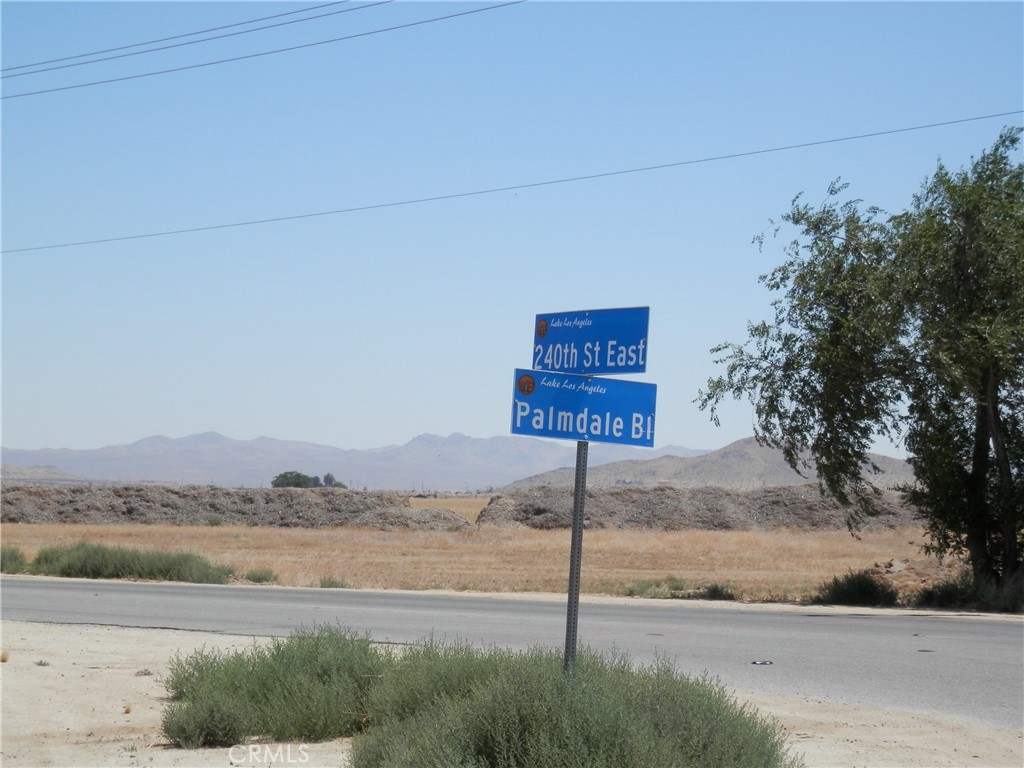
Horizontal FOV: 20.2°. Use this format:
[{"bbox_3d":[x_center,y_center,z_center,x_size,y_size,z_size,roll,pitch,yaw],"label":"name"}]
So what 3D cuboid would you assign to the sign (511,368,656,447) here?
[{"bbox_3d":[0.446,0.150,17.608,1.083,0.393,0.020,6,-5,-35],"label":"sign"}]

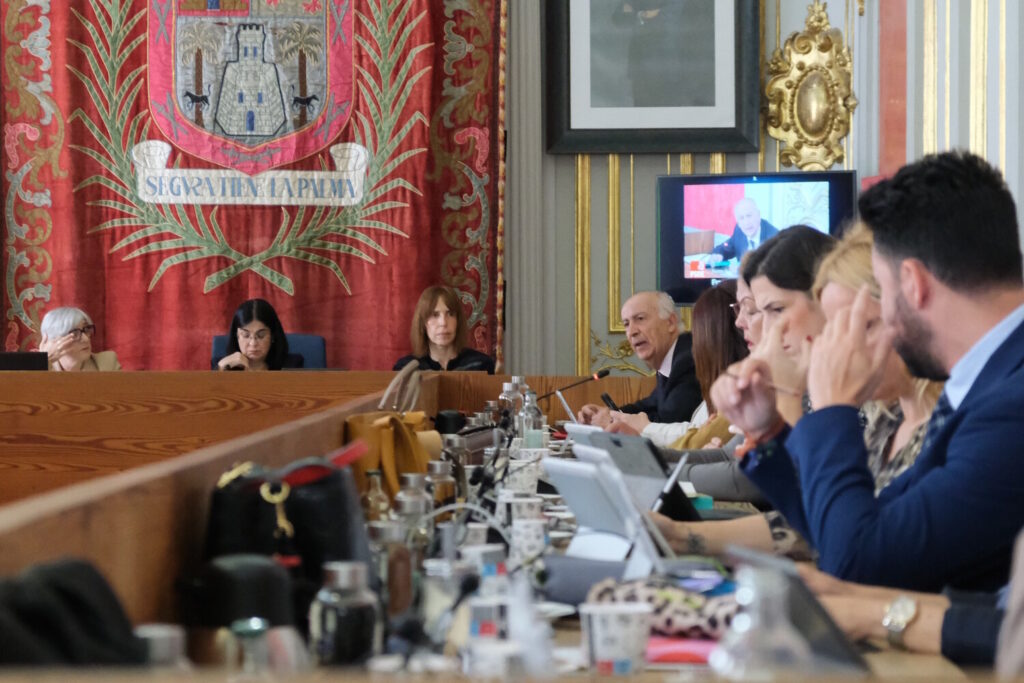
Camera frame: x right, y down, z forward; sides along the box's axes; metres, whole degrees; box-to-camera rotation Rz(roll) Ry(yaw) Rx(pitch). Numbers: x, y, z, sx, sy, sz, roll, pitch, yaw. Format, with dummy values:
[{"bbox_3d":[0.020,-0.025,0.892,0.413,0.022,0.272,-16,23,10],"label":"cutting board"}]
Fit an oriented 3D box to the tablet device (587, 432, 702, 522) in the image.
[{"bbox_3d":[0.282,0.283,4.985,0.015,0.210,0.290,-36,14,-20],"label":"tablet device"}]

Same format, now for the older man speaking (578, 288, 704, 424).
[{"bbox_3d":[0.500,0.475,7.400,0.680,1.280,0.520,0,0,-32],"label":"older man speaking"}]

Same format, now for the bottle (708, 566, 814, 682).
[{"bbox_3d":[0.148,0.252,1.380,0.070,0.236,0.070,0,0,0],"label":"bottle"}]

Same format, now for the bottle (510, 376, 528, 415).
[{"bbox_3d":[0.022,0.238,7.000,0.063,0.265,0.063,0,0,0],"label":"bottle"}]

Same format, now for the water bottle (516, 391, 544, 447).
[{"bbox_3d":[0.054,0.256,6.600,0.067,0.229,0.067,0,0,0],"label":"water bottle"}]

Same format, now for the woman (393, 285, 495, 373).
[{"bbox_3d":[-0.261,0.450,9.000,0.470,1.310,0.700,0,0,-3],"label":"woman"}]

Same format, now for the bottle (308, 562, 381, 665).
[{"bbox_3d":[-0.153,0.287,2.170,0.066,0.166,0.066,0,0,0],"label":"bottle"}]

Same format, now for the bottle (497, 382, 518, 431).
[{"bbox_3d":[-0.011,0.244,6.650,0.060,0.252,0.060,0,0,0],"label":"bottle"}]

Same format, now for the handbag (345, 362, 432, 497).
[{"bbox_3d":[-0.193,0.202,3.750,0.140,0.335,0.280,0,0,-1],"label":"handbag"}]

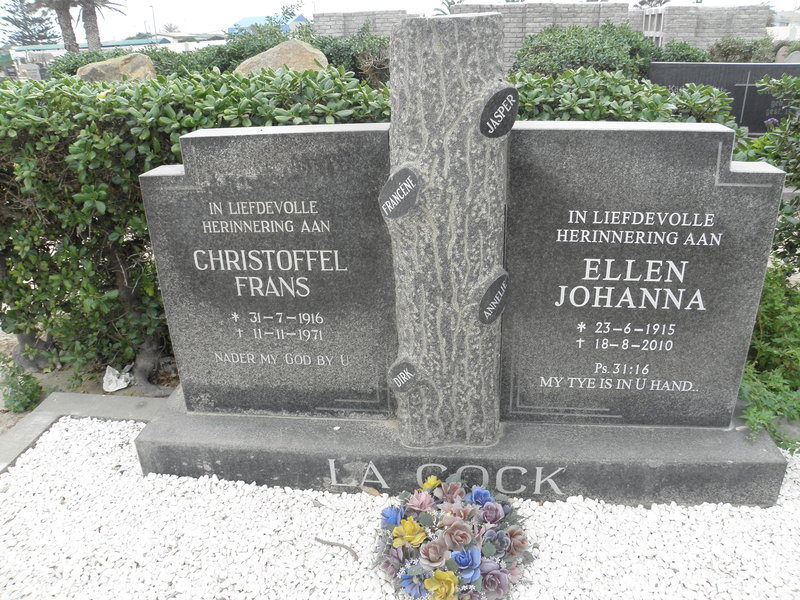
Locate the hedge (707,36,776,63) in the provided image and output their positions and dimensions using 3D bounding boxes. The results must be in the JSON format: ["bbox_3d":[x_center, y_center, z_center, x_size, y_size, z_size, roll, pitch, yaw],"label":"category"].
[{"bbox_3d":[5.563,-3.829,9.926,1.100,0.950,0.800,1,24,8],"label":"hedge"}]

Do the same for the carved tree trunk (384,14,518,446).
[{"bbox_3d":[0.147,-0.151,1.728,0.335,1.200,0.270,1,22,8],"label":"carved tree trunk"}]

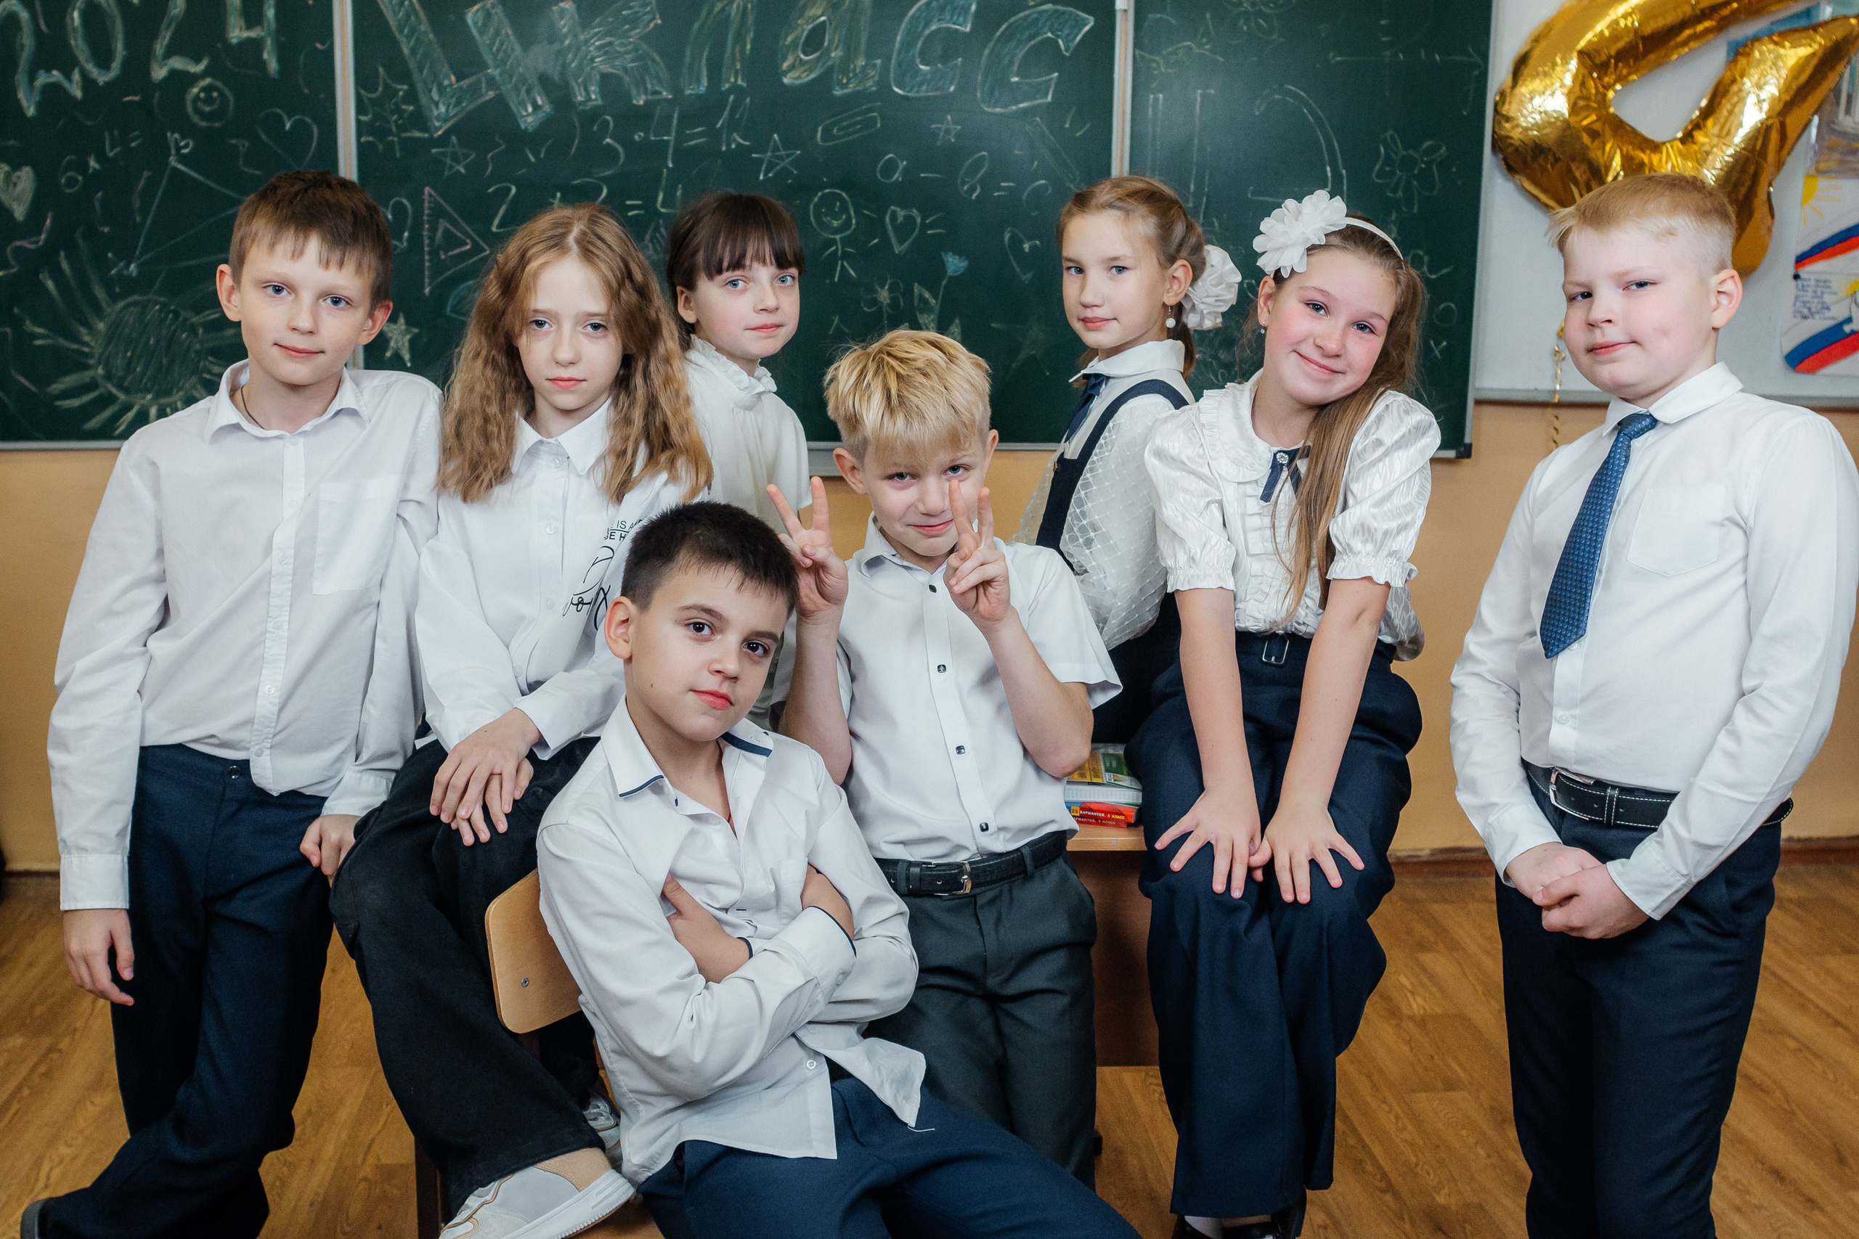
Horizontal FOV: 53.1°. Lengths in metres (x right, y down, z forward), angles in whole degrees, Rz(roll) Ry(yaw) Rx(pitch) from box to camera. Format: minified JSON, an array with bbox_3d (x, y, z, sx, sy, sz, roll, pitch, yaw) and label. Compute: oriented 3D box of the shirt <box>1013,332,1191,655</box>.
[{"bbox_3d":[0.229,-0.153,2.312,0.230,0.400,0.290,-6,10,-38],"label":"shirt"}]

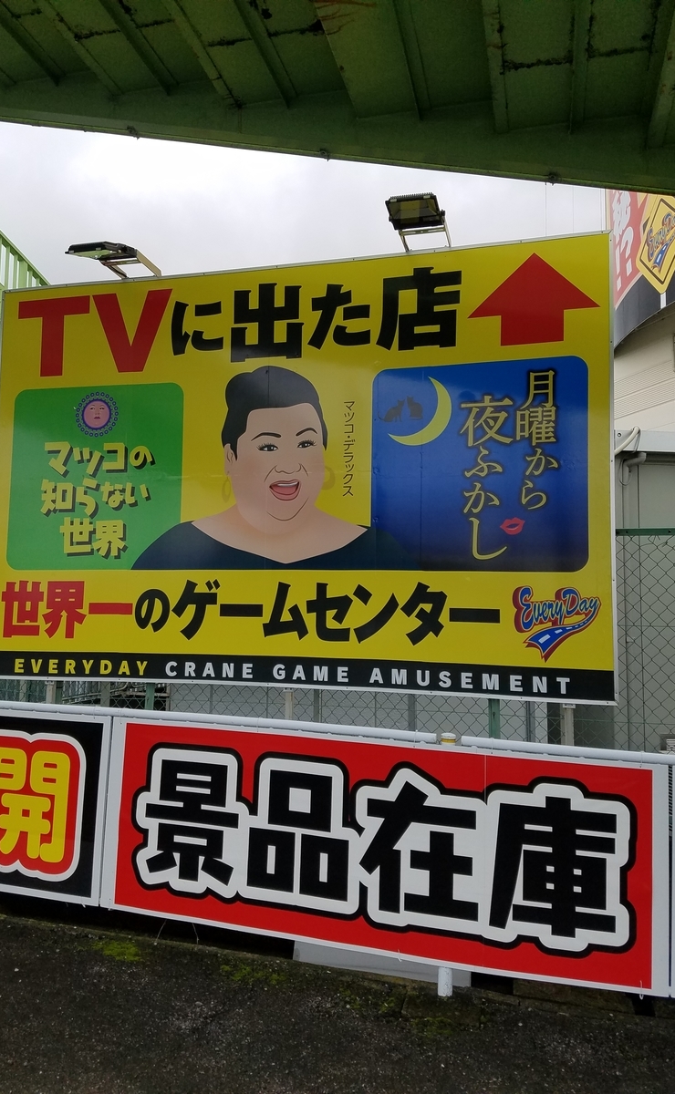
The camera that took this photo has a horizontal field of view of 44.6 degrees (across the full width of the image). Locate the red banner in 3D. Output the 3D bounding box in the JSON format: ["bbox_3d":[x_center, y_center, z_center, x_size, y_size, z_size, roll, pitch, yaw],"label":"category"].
[{"bbox_3d":[0.119,1.319,3.669,2.480,0.880,0.040,0,-6,16],"label":"red banner"}]

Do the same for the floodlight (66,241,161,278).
[{"bbox_3d":[-1.266,-1.659,4.722,0.280,0.150,0.630,0,3,15],"label":"floodlight"}]

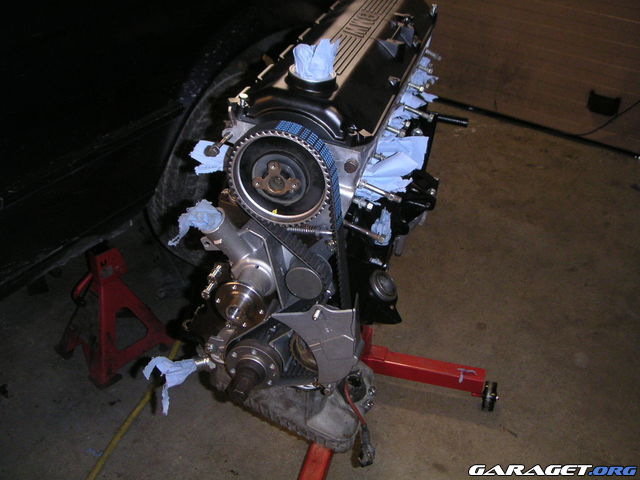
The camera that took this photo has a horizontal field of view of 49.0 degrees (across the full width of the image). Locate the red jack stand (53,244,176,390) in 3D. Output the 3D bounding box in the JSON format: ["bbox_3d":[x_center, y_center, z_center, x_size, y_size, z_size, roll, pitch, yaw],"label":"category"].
[{"bbox_3d":[-0.647,0.175,2.159,0.266,0.395,0.283,25,38,35],"label":"red jack stand"}]

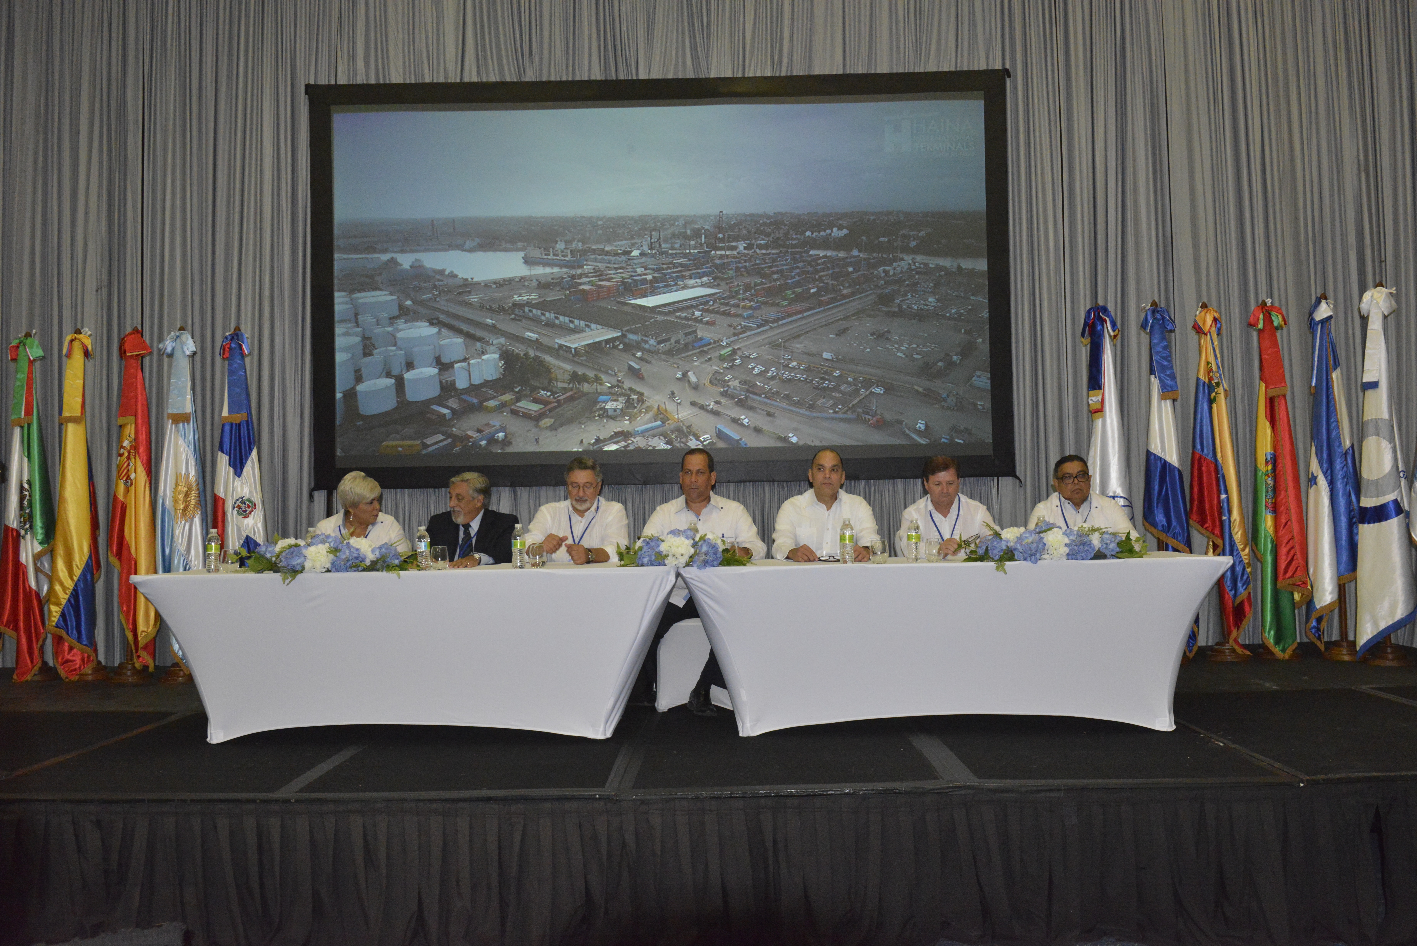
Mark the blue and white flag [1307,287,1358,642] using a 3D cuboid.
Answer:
[{"bbox_3d":[3.850,-0.024,6.827,0.332,2.163,0.280,-1,-2,1],"label":"blue and white flag"}]

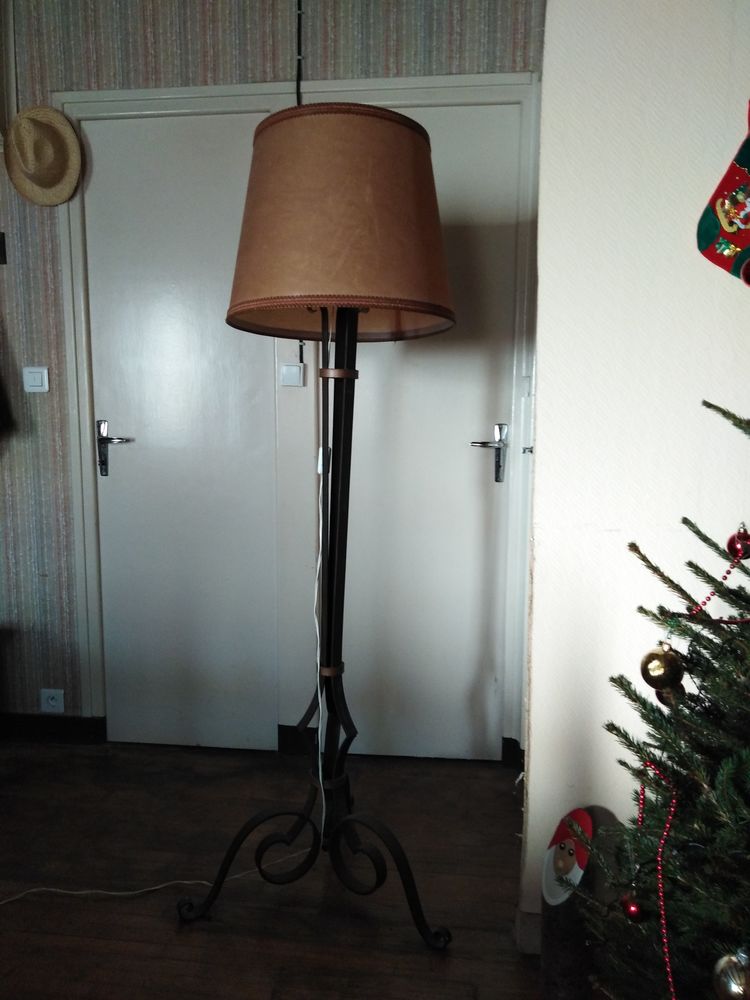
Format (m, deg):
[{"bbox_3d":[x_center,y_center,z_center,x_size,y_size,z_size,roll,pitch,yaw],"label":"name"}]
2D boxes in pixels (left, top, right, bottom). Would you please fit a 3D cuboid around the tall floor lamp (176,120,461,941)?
[{"bbox_3d":[-0.118,0.075,1.762,0.620,1.730,0.580,1,7,6],"label":"tall floor lamp"}]

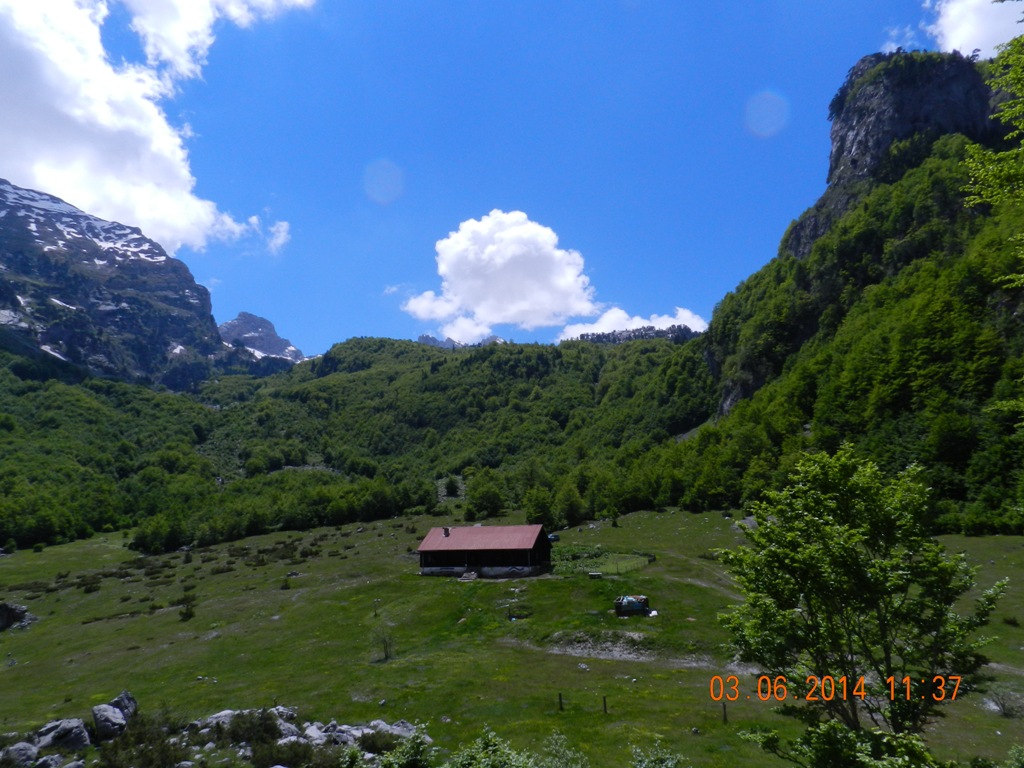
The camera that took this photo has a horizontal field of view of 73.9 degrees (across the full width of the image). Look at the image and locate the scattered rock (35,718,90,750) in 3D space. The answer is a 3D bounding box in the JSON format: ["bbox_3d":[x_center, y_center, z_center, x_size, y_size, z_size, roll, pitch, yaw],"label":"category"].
[{"bbox_3d":[-25.242,19.677,38.300,2.670,1.340,2.130,4,-12,-32],"label":"scattered rock"}]

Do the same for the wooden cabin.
[{"bbox_3d":[-3.390,22.140,90.550,16.240,6.230,7.880,-7,-11,22],"label":"wooden cabin"}]

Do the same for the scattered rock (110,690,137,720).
[{"bbox_3d":[-23.430,19.480,41.000,1.610,1.770,1.450,3,-12,-28],"label":"scattered rock"}]

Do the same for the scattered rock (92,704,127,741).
[{"bbox_3d":[-23.325,19.636,39.500,1.730,1.770,1.470,4,-12,-29],"label":"scattered rock"}]

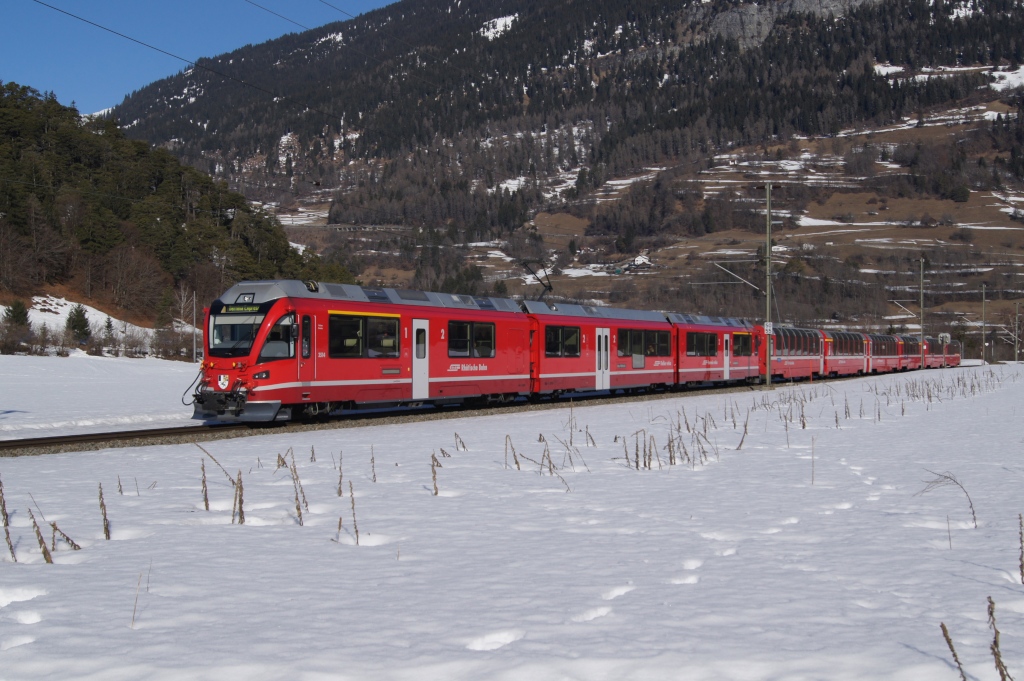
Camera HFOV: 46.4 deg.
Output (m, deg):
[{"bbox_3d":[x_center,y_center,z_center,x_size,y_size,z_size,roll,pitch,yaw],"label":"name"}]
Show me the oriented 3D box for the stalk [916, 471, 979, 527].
[{"bbox_3d":[4.269,1.558,11.700,0.600,0.565,0.250,0,-1,0],"label":"stalk"}]

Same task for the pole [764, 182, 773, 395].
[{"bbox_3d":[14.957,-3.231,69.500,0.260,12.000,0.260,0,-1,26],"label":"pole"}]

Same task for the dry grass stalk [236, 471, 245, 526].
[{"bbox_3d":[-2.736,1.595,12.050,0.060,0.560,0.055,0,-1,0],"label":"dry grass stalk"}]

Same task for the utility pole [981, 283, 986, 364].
[{"bbox_3d":[68.362,-2.391,173.000,0.280,11.900,0.280,0,-1,26],"label":"utility pole"}]

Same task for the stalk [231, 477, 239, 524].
[{"bbox_3d":[-2.808,1.622,12.100,0.055,0.485,0.050,4,-1,0],"label":"stalk"}]

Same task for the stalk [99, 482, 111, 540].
[{"bbox_3d":[-3.772,1.583,11.050,0.070,0.540,0.060,-8,-1,0],"label":"stalk"}]

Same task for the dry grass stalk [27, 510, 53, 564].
[{"bbox_3d":[-3.851,1.601,9.750,0.065,0.490,0.060,-22,-1,0],"label":"dry grass stalk"}]

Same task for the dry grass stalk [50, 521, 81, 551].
[{"bbox_3d":[-3.890,1.699,10.400,0.250,0.260,0.100,0,-1,0],"label":"dry grass stalk"}]

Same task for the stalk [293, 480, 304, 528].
[{"bbox_3d":[-2.146,1.629,12.000,0.065,0.490,0.055,-10,-1,0],"label":"stalk"}]

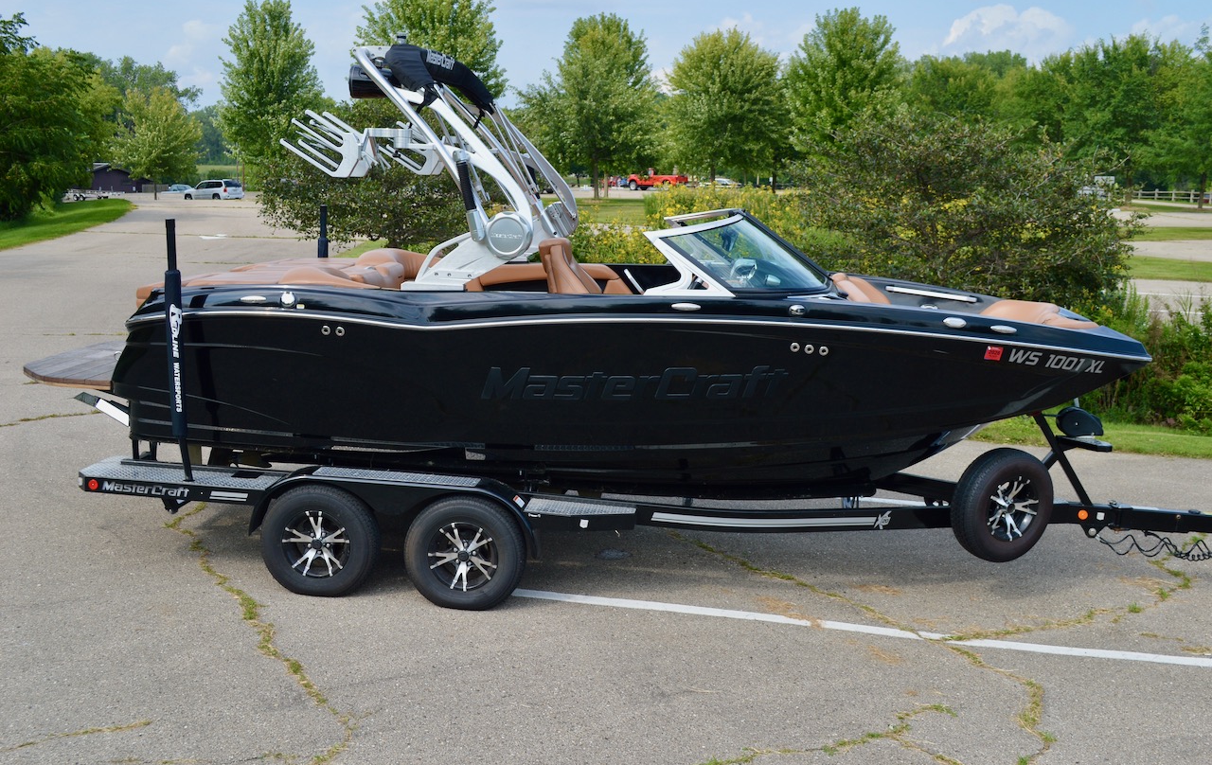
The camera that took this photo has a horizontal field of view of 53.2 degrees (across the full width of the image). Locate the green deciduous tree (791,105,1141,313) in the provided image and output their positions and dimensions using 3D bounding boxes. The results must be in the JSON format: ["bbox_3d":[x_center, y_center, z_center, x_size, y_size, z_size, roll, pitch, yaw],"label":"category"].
[{"bbox_3d":[6.378,-2.988,21.505,6.134,3.798,5.546,4,10,16],"label":"green deciduous tree"}]

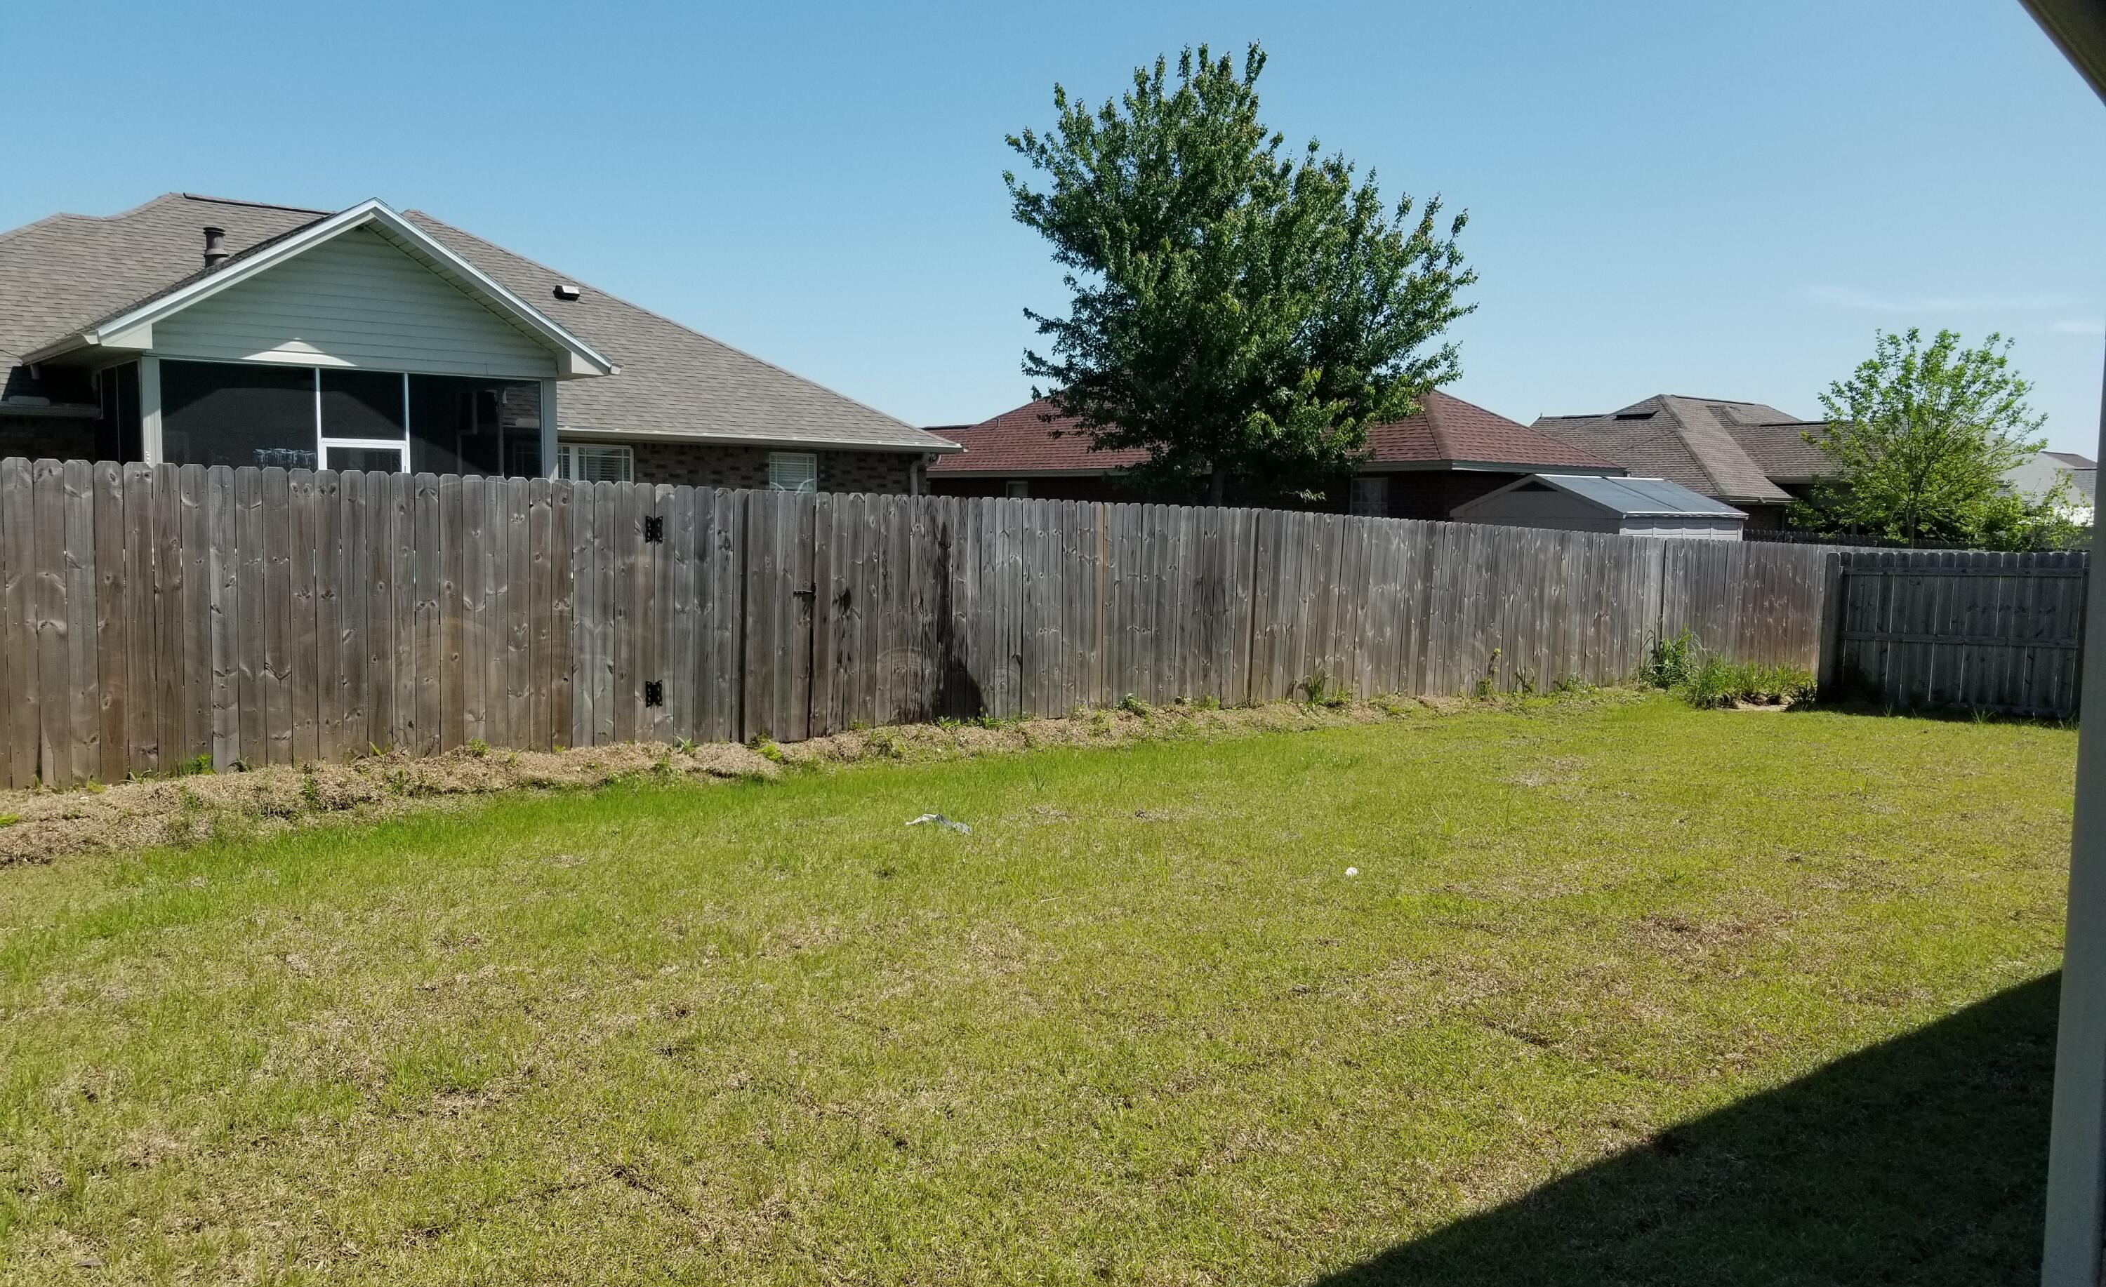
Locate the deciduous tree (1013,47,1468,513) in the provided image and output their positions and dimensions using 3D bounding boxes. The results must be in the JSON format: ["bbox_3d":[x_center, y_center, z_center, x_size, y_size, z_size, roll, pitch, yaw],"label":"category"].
[{"bbox_3d":[2.451,-3.794,20.322,5.980,7.900,5.800,1,5,7],"label":"deciduous tree"}]

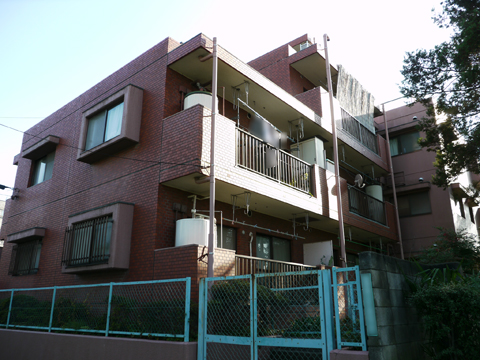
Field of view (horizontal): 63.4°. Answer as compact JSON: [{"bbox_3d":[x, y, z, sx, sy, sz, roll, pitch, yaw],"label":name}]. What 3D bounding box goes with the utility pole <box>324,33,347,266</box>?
[{"bbox_3d":[2.900,-0.631,11.747,0.115,8.925,0.115,-15,-23,38],"label":"utility pole"}]

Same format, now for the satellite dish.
[{"bbox_3d":[4.081,0.051,13.150,0.310,0.470,0.440,5,-19,-14],"label":"satellite dish"}]

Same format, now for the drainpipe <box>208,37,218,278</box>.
[{"bbox_3d":[-0.523,-0.354,7.480,0.097,5.753,0.097,-15,-23,38],"label":"drainpipe"}]

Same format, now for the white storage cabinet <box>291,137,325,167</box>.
[{"bbox_3d":[2.151,-0.245,12.209,0.910,1.980,0.490,-15,-23,38],"label":"white storage cabinet"}]

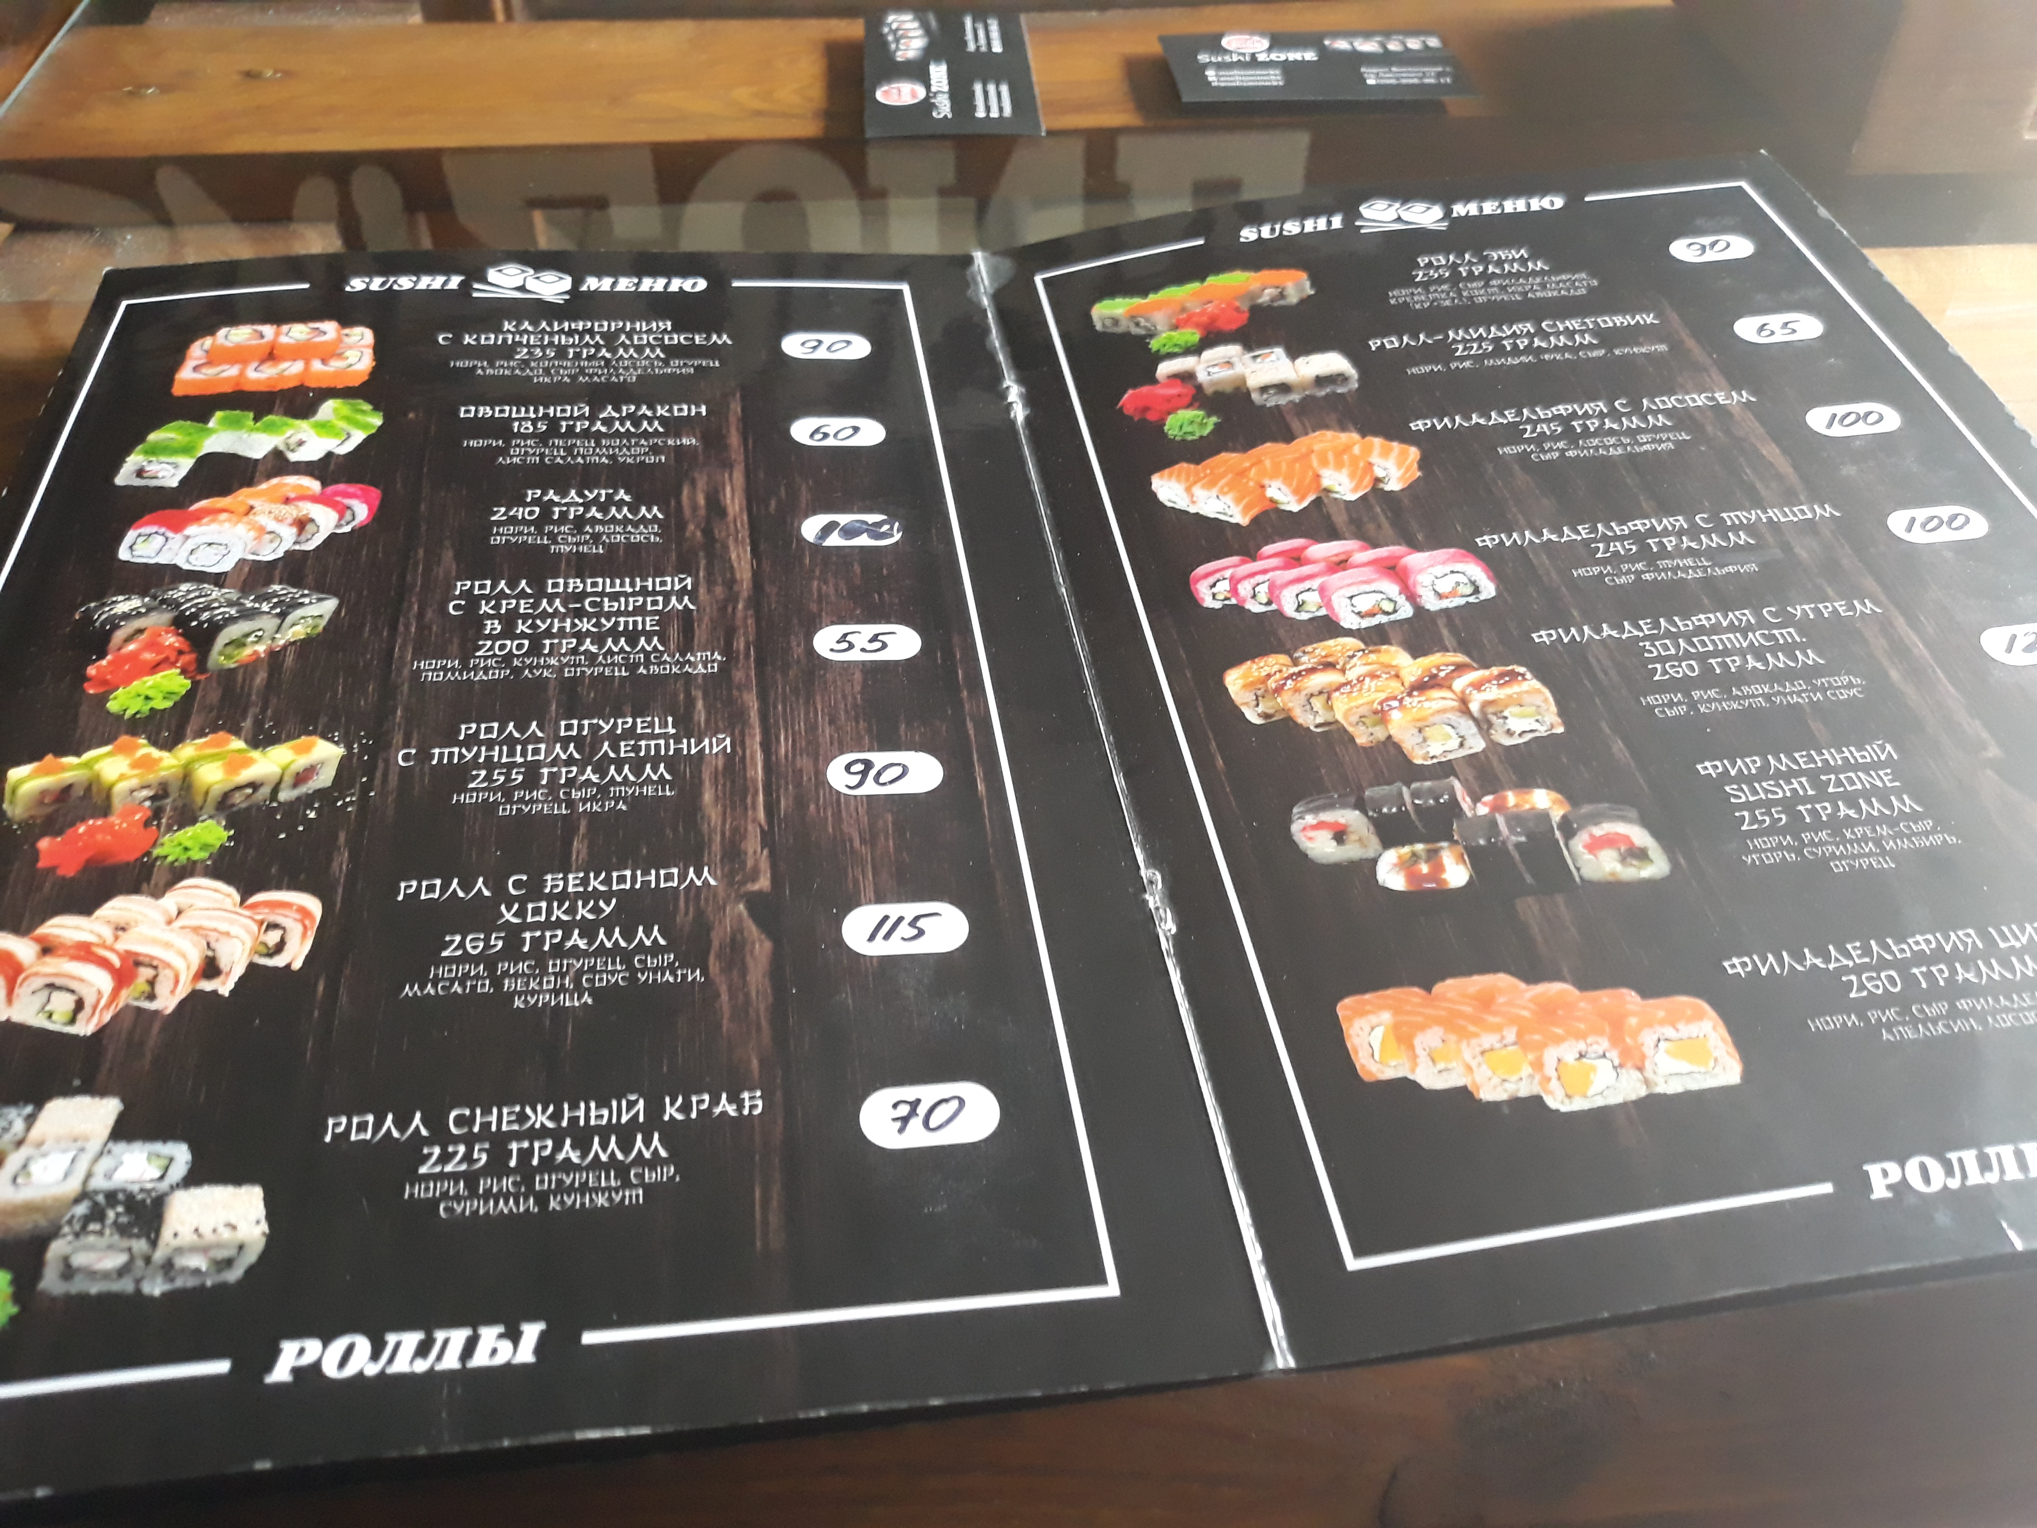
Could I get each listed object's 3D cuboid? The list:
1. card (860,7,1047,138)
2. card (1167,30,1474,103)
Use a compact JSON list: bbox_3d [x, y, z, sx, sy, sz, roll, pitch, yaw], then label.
[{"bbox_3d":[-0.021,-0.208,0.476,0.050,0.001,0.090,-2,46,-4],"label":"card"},{"bbox_3d":[0.091,-0.212,0.483,0.090,0.001,0.050,-3,46,-4],"label":"card"}]

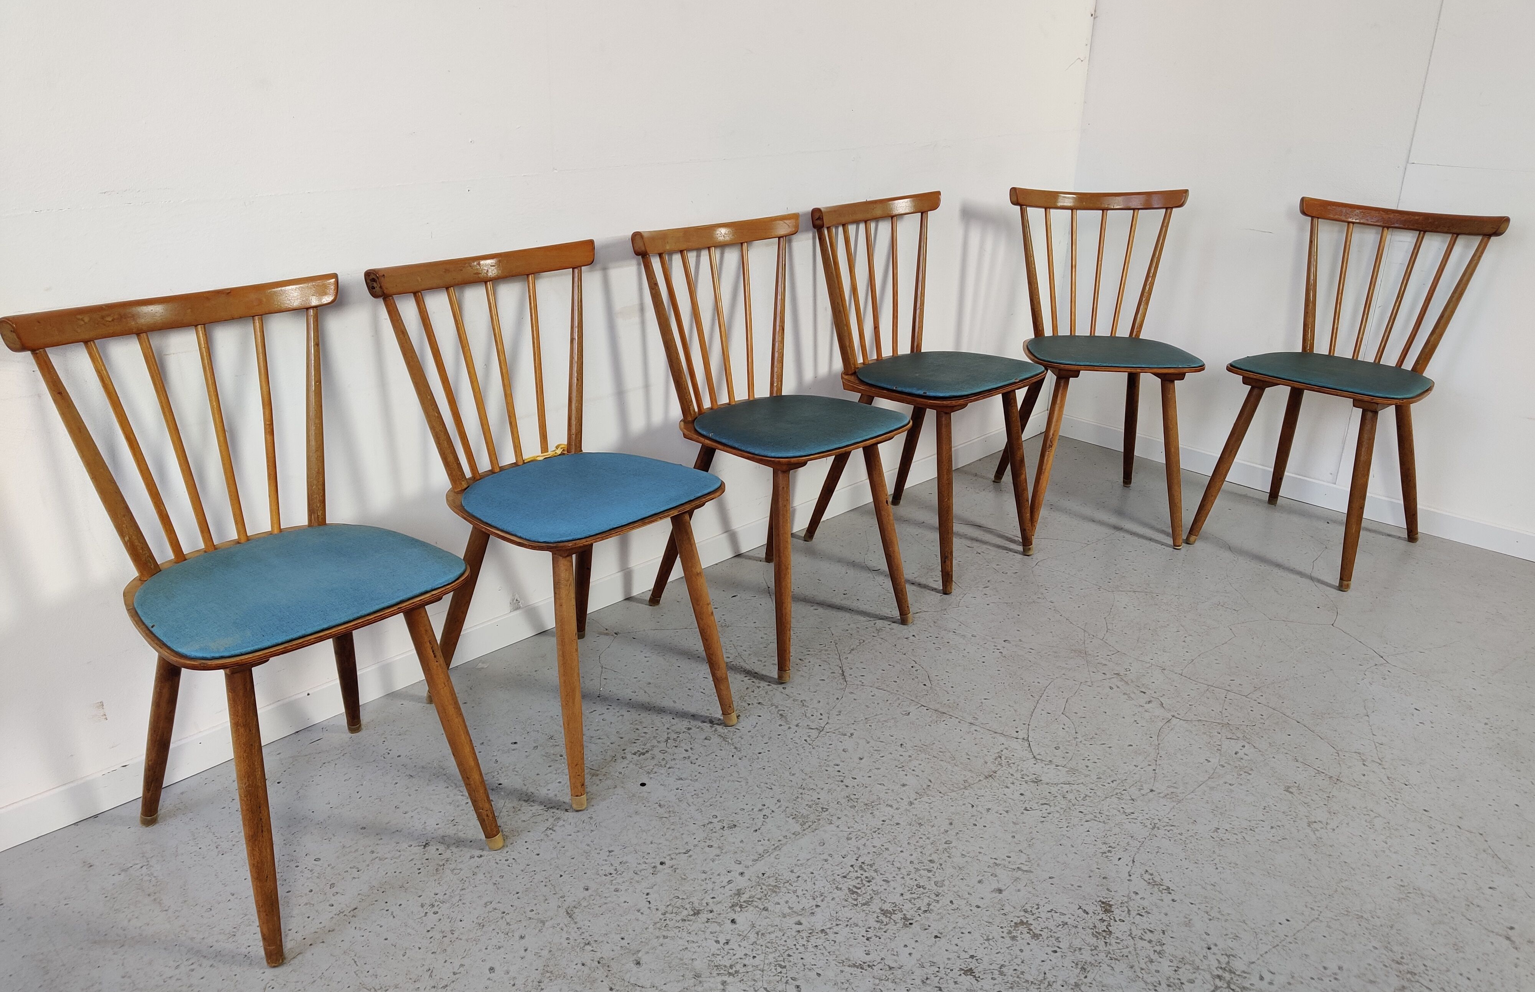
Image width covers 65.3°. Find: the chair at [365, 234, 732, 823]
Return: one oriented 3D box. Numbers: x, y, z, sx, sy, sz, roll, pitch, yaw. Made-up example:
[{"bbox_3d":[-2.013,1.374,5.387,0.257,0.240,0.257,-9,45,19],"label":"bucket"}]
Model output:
[{"bbox_3d":[-0.348,0.011,2.015,0.490,0.794,0.453,20,28,39],"label":"chair"}]

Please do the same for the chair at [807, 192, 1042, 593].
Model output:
[{"bbox_3d":[0.355,-0.258,2.741,0.490,0.794,0.453,21,29,41],"label":"chair"}]

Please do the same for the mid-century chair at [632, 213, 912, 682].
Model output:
[{"bbox_3d":[0.009,-0.126,2.386,0.453,0.794,0.490,-18,29,-41],"label":"mid-century chair"}]

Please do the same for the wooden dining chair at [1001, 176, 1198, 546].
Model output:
[{"bbox_3d":[0.820,-0.336,2.966,0.453,0.794,0.490,1,21,-2],"label":"wooden dining chair"}]

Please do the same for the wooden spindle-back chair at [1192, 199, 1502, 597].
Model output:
[{"bbox_3d":[1.344,-0.262,2.804,0.453,0.794,0.490,21,29,41],"label":"wooden spindle-back chair"}]

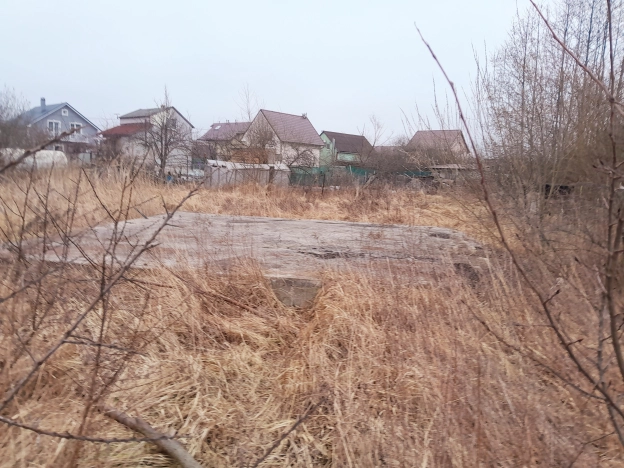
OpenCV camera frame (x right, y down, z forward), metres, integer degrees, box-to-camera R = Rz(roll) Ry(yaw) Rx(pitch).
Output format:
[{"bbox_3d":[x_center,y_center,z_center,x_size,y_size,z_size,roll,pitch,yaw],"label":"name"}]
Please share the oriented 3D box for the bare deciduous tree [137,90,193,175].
[{"bbox_3d":[-12.968,-8.824,41.209,4.800,7.570,4.800,-1,9,-17],"label":"bare deciduous tree"}]

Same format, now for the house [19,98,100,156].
[{"bbox_3d":[-30.873,-12.177,55.944,8.360,7.040,7.750,10,12,40],"label":"house"}]

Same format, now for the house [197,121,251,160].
[{"bbox_3d":[-11.113,-12.463,67.741,10.000,7.000,8.000,10,12,39],"label":"house"}]

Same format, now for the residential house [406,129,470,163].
[{"bbox_3d":[20.761,-13.576,77.287,7.460,6.740,7.600,10,12,40],"label":"residential house"}]

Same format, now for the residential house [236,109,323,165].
[{"bbox_3d":[-3.554,-11.888,60.489,6.450,7.020,9.180,8,11,34],"label":"residential house"}]

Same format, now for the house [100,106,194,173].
[{"bbox_3d":[-20.367,-12.187,58.764,7.320,7.090,8.180,10,12,40],"label":"house"}]

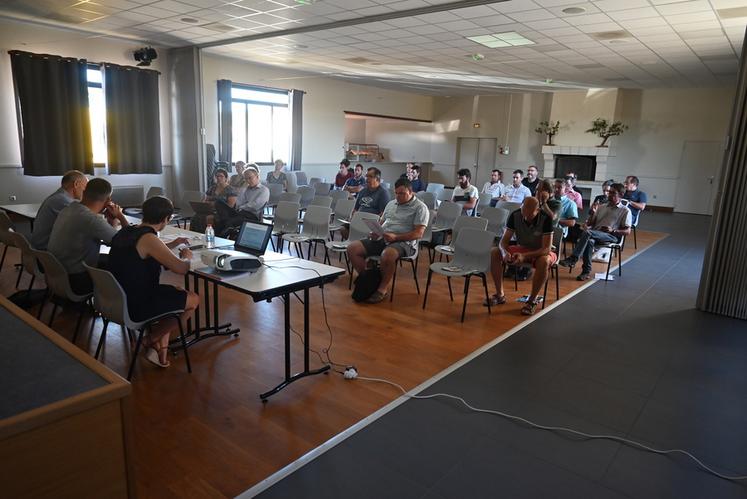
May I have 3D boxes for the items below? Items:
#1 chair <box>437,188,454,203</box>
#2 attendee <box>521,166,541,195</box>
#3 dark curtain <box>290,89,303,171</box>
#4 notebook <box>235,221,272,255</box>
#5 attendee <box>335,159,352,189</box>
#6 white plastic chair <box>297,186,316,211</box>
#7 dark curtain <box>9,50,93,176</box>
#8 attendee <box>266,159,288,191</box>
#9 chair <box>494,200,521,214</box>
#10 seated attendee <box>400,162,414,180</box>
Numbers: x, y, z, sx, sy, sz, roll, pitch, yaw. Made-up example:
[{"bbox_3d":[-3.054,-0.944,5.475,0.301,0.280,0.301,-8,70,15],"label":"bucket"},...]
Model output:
[{"bbox_3d":[1.305,-0.730,9.617,0.500,0.810,0.520,12,16,41],"label":"chair"},{"bbox_3d":[2.801,-0.887,9.340,0.500,1.320,0.800,14,17,43],"label":"attendee"},{"bbox_3d":[-2.112,-3.282,13.836,0.140,2.170,0.360,12,15,38],"label":"dark curtain"},{"bbox_3d":[-1.035,-0.080,3.893,0.370,0.240,0.350,12,15,38],"label":"notebook"},{"bbox_3d":[-0.824,-1.226,10.367,0.500,1.280,0.800,12,15,38],"label":"attendee"},{"bbox_3d":[-1.326,-0.693,8.898,0.500,0.800,0.510,10,14,33],"label":"white plastic chair"},{"bbox_3d":[-5.655,-2.357,8.867,0.150,2.070,1.180,12,15,38],"label":"dark curtain"},{"bbox_3d":[-2.136,-1.315,10.698,0.450,1.220,0.780,4,12,10],"label":"attendee"},{"bbox_3d":[1.931,-0.290,7.632,0.510,0.800,0.500,-9,16,-42],"label":"chair"},{"bbox_3d":[0.709,-1.278,11.023,0.480,1.220,0.750,12,15,38],"label":"seated attendee"}]

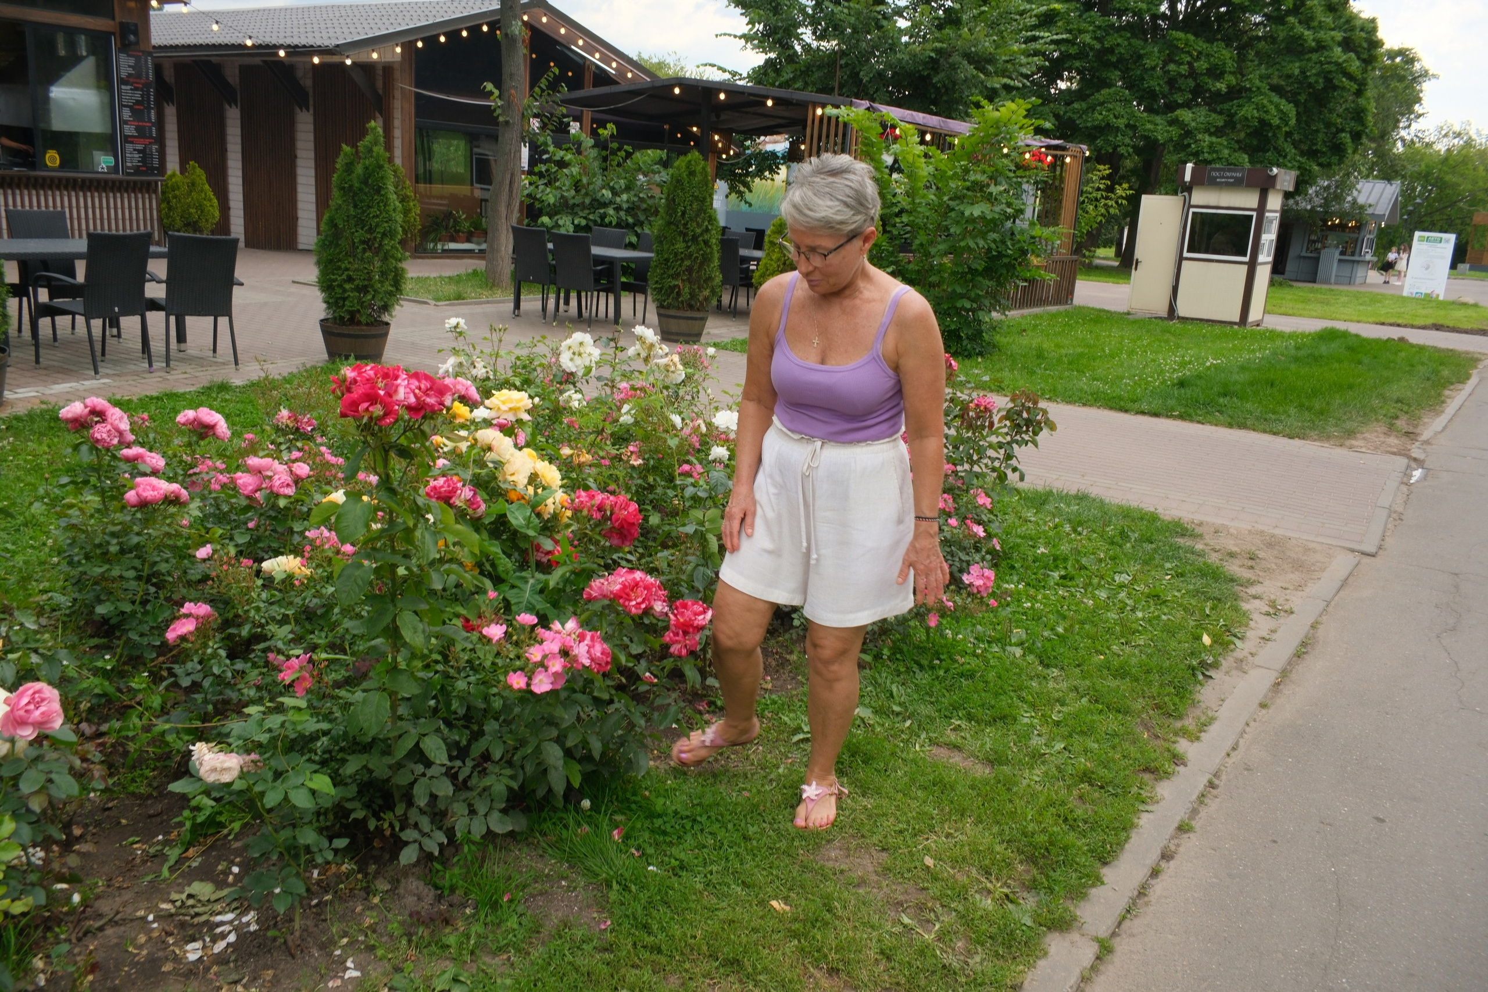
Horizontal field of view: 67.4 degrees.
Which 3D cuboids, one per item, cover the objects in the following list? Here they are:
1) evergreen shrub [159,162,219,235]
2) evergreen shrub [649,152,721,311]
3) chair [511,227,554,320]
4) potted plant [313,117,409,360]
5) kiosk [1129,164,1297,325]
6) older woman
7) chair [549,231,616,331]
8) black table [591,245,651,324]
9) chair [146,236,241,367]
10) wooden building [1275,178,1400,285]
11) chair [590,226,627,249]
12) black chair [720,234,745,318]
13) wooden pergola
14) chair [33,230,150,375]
[{"bbox_3d":[-8.123,-4.295,16.263,0.795,1.099,0.795,4,14,0],"label":"evergreen shrub"},{"bbox_3d":[-0.583,-2.614,11.083,0.715,1.553,0.715,4,14,0],"label":"evergreen shrub"},{"bbox_3d":[-1.987,-2.245,11.380,0.570,0.900,0.600,13,17,34],"label":"chair"},{"bbox_3d":[-2.881,-1.881,8.338,0.670,1.700,0.670,-2,15,-19],"label":"potted plant"},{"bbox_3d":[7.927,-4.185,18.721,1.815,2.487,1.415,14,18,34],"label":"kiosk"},{"bbox_3d":[0.165,0.005,2.704,0.580,1.600,0.420,10,16,24],"label":"older woman"},{"bbox_3d":[-1.502,-2.143,11.140,0.570,0.900,0.600,14,18,35],"label":"chair"},{"bbox_3d":[-1.589,-2.200,11.684,1.500,0.730,0.900,13,17,34],"label":"black table"},{"bbox_3d":[-3.825,-1.356,7.682,0.570,0.900,0.600,-7,18,-35],"label":"chair"},{"bbox_3d":[24.388,-11.104,46.754,4.600,4.160,4.500,14,17,33],"label":"wooden building"},{"bbox_3d":[-1.655,-2.426,12.206,0.570,0.900,0.600,13,17,33],"label":"chair"},{"bbox_3d":[-0.115,-2.633,13.498,0.560,0.930,0.620,14,17,33],"label":"black chair"},{"bbox_3d":[1.201,-4.087,16.175,3.800,2.600,8.700,17,20,42],"label":"wooden pergola"},{"bbox_3d":[-4.424,-1.326,7.588,0.610,0.930,0.560,11,16,27],"label":"chair"}]

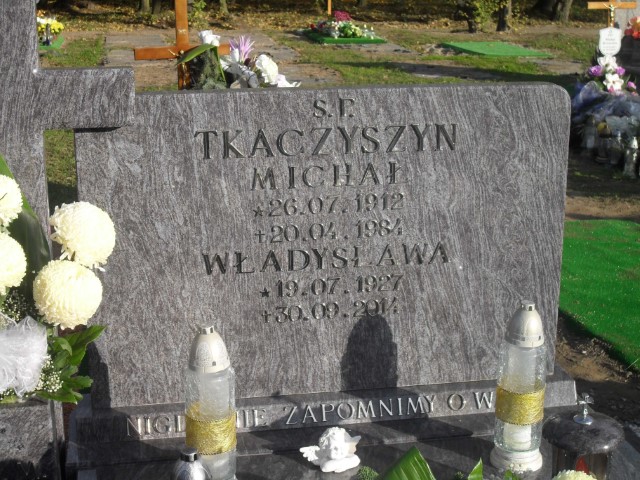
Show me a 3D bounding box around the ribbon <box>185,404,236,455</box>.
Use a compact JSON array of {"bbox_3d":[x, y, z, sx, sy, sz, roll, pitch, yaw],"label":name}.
[{"bbox_3d":[-0.211,0.364,2.047,0.097,0.068,0.097,0,16,0],"label":"ribbon"}]

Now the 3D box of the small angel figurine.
[{"bbox_3d":[0.027,0.421,2.148,0.120,0.080,0.070,-8,18,-27],"label":"small angel figurine"}]

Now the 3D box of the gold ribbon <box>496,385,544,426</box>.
[{"bbox_3d":[0.415,0.330,2.180,0.097,0.069,0.097,0,16,0],"label":"gold ribbon"}]

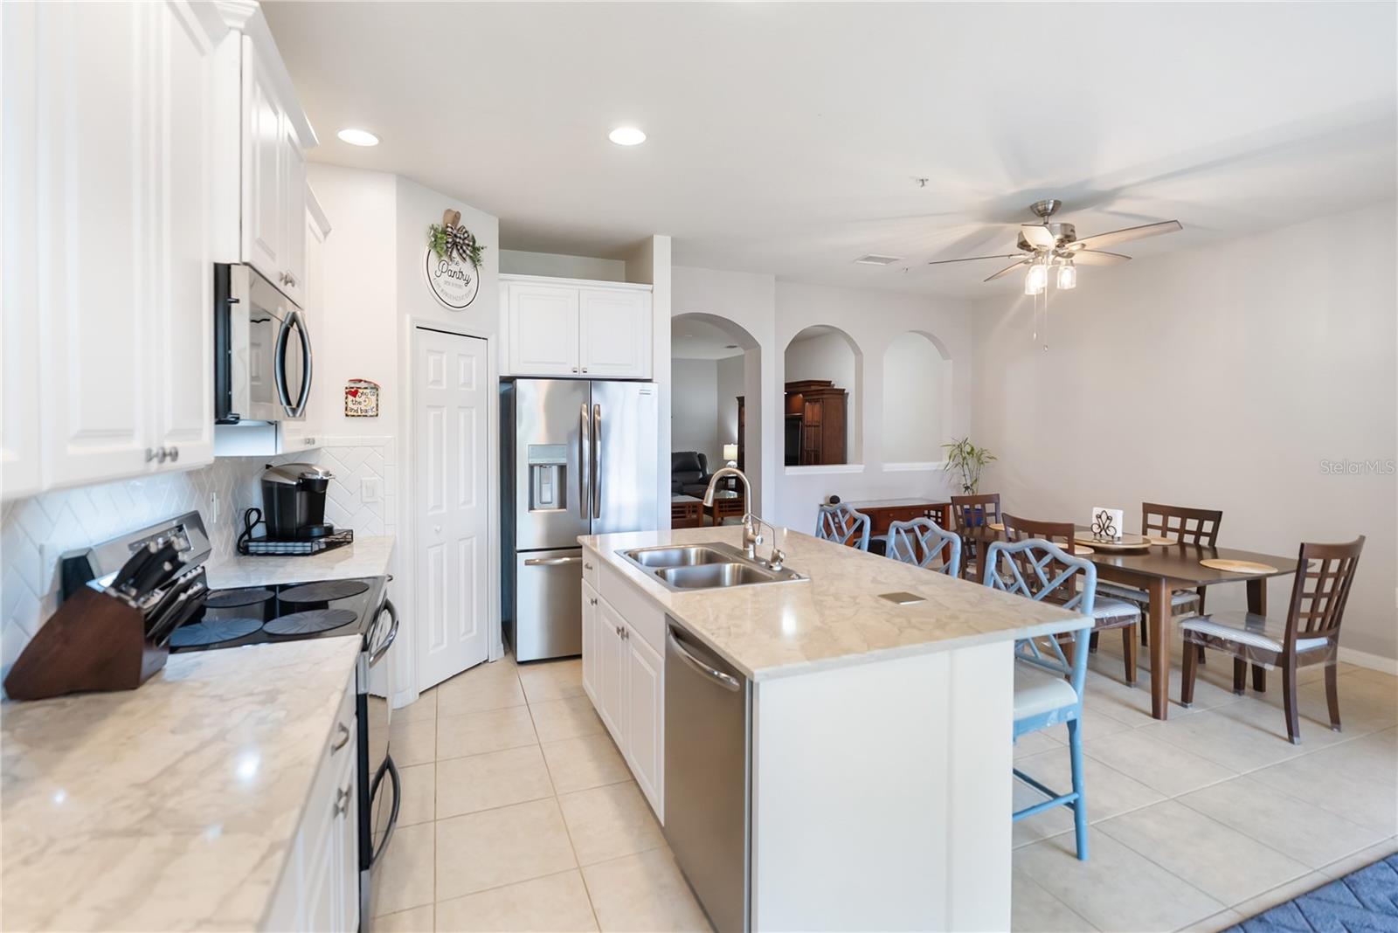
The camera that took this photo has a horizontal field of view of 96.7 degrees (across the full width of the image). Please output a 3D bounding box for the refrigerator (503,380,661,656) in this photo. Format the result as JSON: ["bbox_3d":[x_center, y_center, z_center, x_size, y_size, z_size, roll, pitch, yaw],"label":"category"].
[{"bbox_3d":[-0.864,0.336,4.450,0.915,1.790,0.770,-1,3,-22],"label":"refrigerator"}]

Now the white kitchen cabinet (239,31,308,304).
[{"bbox_3d":[-1.459,-0.812,1.794,0.420,0.605,0.770,-1,3,-22],"label":"white kitchen cabinet"}]

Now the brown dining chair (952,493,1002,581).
[{"bbox_3d":[2.321,0.750,4.745,0.530,0.970,0.570,-1,3,-22],"label":"brown dining chair"}]

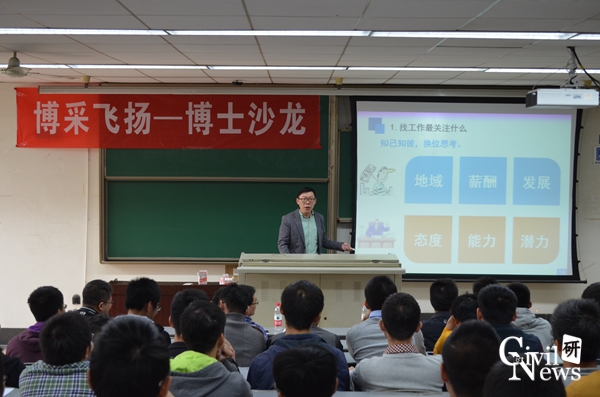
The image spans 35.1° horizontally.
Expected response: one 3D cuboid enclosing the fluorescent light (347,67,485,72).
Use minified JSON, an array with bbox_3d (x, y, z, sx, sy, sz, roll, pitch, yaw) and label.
[{"bbox_3d":[1.022,-1.133,8.309,1.224,0.080,0.300,0,3,0],"label":"fluorescent light"}]

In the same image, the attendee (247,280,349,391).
[{"bbox_3d":[-0.011,0.973,4.430,0.480,1.250,0.720,0,3,0],"label":"attendee"}]

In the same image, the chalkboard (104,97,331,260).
[{"bbox_3d":[-0.914,-0.218,10.466,2.546,1.861,0.120,0,3,0],"label":"chalkboard"}]

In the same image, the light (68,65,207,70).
[{"bbox_3d":[-1.414,-1.149,8.297,1.224,0.080,0.300,0,3,0],"label":"light"}]

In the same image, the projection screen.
[{"bbox_3d":[1.820,-0.114,10.315,2.504,2.032,0.080,0,3,0],"label":"projection screen"}]

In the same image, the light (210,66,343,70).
[{"bbox_3d":[-0.197,-1.141,8.303,1.224,0.080,0.300,0,3,0],"label":"light"}]

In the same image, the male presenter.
[{"bbox_3d":[0.128,0.751,8.980,0.680,1.725,0.450,0,3,-12],"label":"male presenter"}]

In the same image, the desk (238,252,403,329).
[{"bbox_3d":[0.178,1.071,8.470,1.425,1.143,0.720,0,3,0],"label":"desk"}]

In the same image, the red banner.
[{"bbox_3d":[-1.429,-0.873,10.338,3.340,0.657,0.030,0,3,0],"label":"red banner"}]

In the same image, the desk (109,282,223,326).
[{"bbox_3d":[-1.210,1.199,9.249,1.188,0.779,0.500,0,3,0],"label":"desk"}]

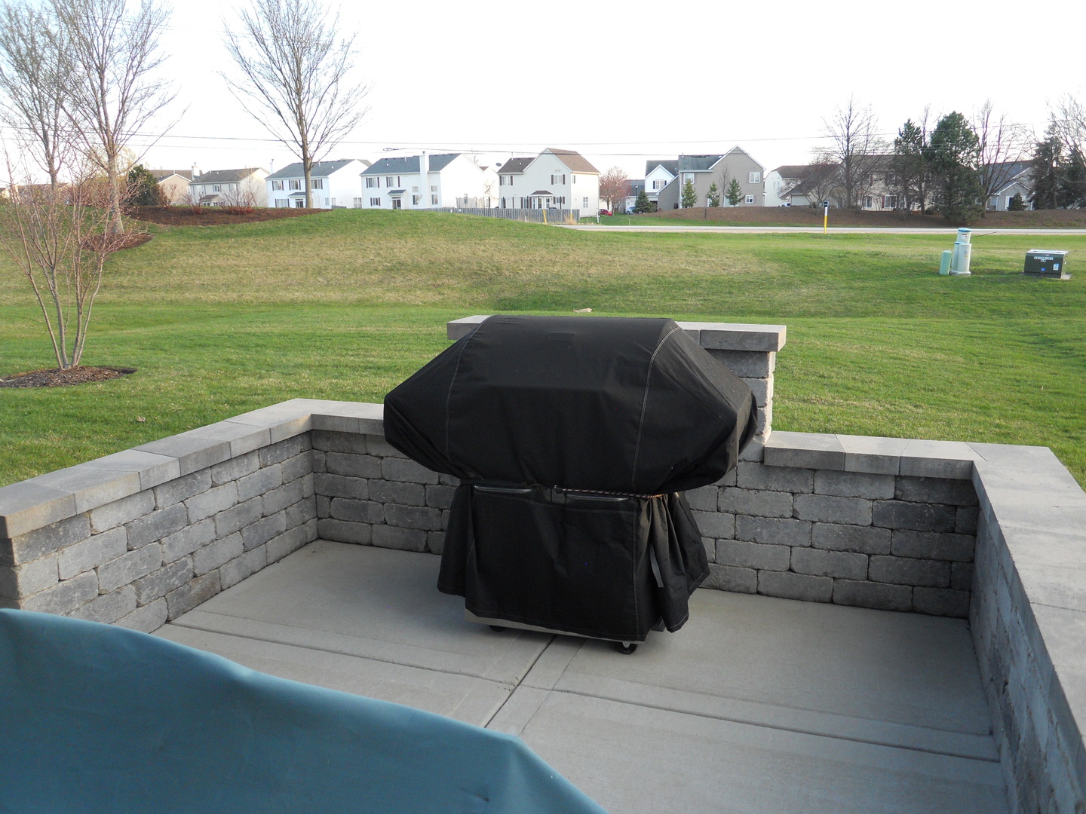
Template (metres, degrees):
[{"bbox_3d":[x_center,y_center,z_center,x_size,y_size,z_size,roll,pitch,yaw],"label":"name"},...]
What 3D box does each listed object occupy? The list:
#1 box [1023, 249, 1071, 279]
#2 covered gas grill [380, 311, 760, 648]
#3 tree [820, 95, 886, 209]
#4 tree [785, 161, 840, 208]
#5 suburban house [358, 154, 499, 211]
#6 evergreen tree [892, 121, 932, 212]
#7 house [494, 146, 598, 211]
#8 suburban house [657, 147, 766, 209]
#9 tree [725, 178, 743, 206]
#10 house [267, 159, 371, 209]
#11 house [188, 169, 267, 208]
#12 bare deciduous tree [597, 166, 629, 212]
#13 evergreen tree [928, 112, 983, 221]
[{"bbox_3d":[11.647,-3.323,20.288,0.770,0.600,0.740,9,16,36],"label":"box"},{"bbox_3d":[0.100,0.233,3.399,1.362,1.147,0.643,4,13,20],"label":"covered gas grill"},{"bbox_3d":[24.710,-20.248,70.000,4.973,8.961,4.973,4,14,18],"label":"tree"},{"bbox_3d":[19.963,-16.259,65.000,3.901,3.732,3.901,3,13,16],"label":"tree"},{"bbox_3d":[-17.128,-31.535,124.968,14.090,8.300,10.630,7,15,30],"label":"suburban house"},{"bbox_3d":[27.214,-17.829,65.000,2.664,6.914,2.664,4,14,22],"label":"evergreen tree"},{"bbox_3d":[1.111,-29.805,117.512,10.860,8.800,10.460,5,14,25],"label":"house"},{"bbox_3d":[21.651,-28.541,111.463,13.200,8.300,11.500,2,13,13],"label":"suburban house"},{"bbox_3d":[19.851,-22.322,91.377,1.900,3.000,1.900,2,13,12],"label":"tree"},{"bbox_3d":[-34.076,-34.264,137.498,12.800,8.300,11.000,7,15,32],"label":"house"},{"bbox_3d":[-51.812,-36.252,147.923,12.890,8.200,9.040,7,15,32],"label":"house"},{"bbox_3d":[11.494,-36.062,145.668,5.700,7.920,5.700,0,13,4],"label":"bare deciduous tree"},{"bbox_3d":[27.693,-16.098,58.972,3.750,7.150,3.750,5,14,24],"label":"evergreen tree"}]

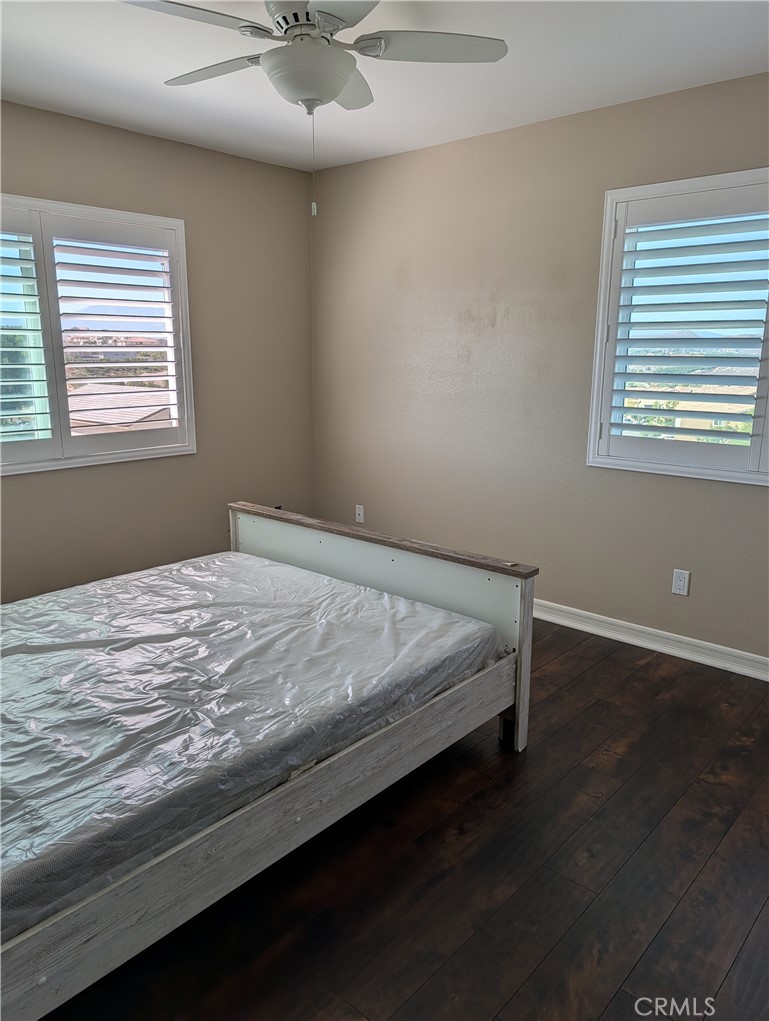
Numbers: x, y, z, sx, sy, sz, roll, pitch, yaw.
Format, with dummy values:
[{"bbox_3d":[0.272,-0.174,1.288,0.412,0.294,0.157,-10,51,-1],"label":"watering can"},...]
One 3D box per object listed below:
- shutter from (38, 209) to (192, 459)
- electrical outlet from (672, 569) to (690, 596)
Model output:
[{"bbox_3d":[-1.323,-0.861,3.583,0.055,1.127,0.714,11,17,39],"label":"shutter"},{"bbox_3d":[1.359,0.333,3.248,0.070,0.115,0.010,11,17,39],"label":"electrical outlet"}]

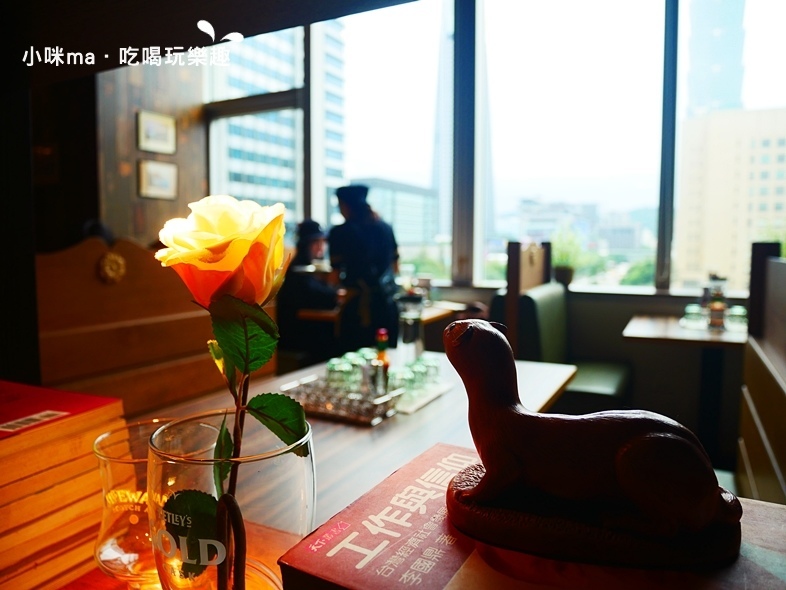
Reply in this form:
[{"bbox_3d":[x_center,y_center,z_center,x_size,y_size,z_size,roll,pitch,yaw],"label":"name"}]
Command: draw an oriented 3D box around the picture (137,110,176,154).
[{"bbox_3d":[-2.203,-1.521,5.144,0.030,0.348,0.415,3,6,28],"label":"picture"}]

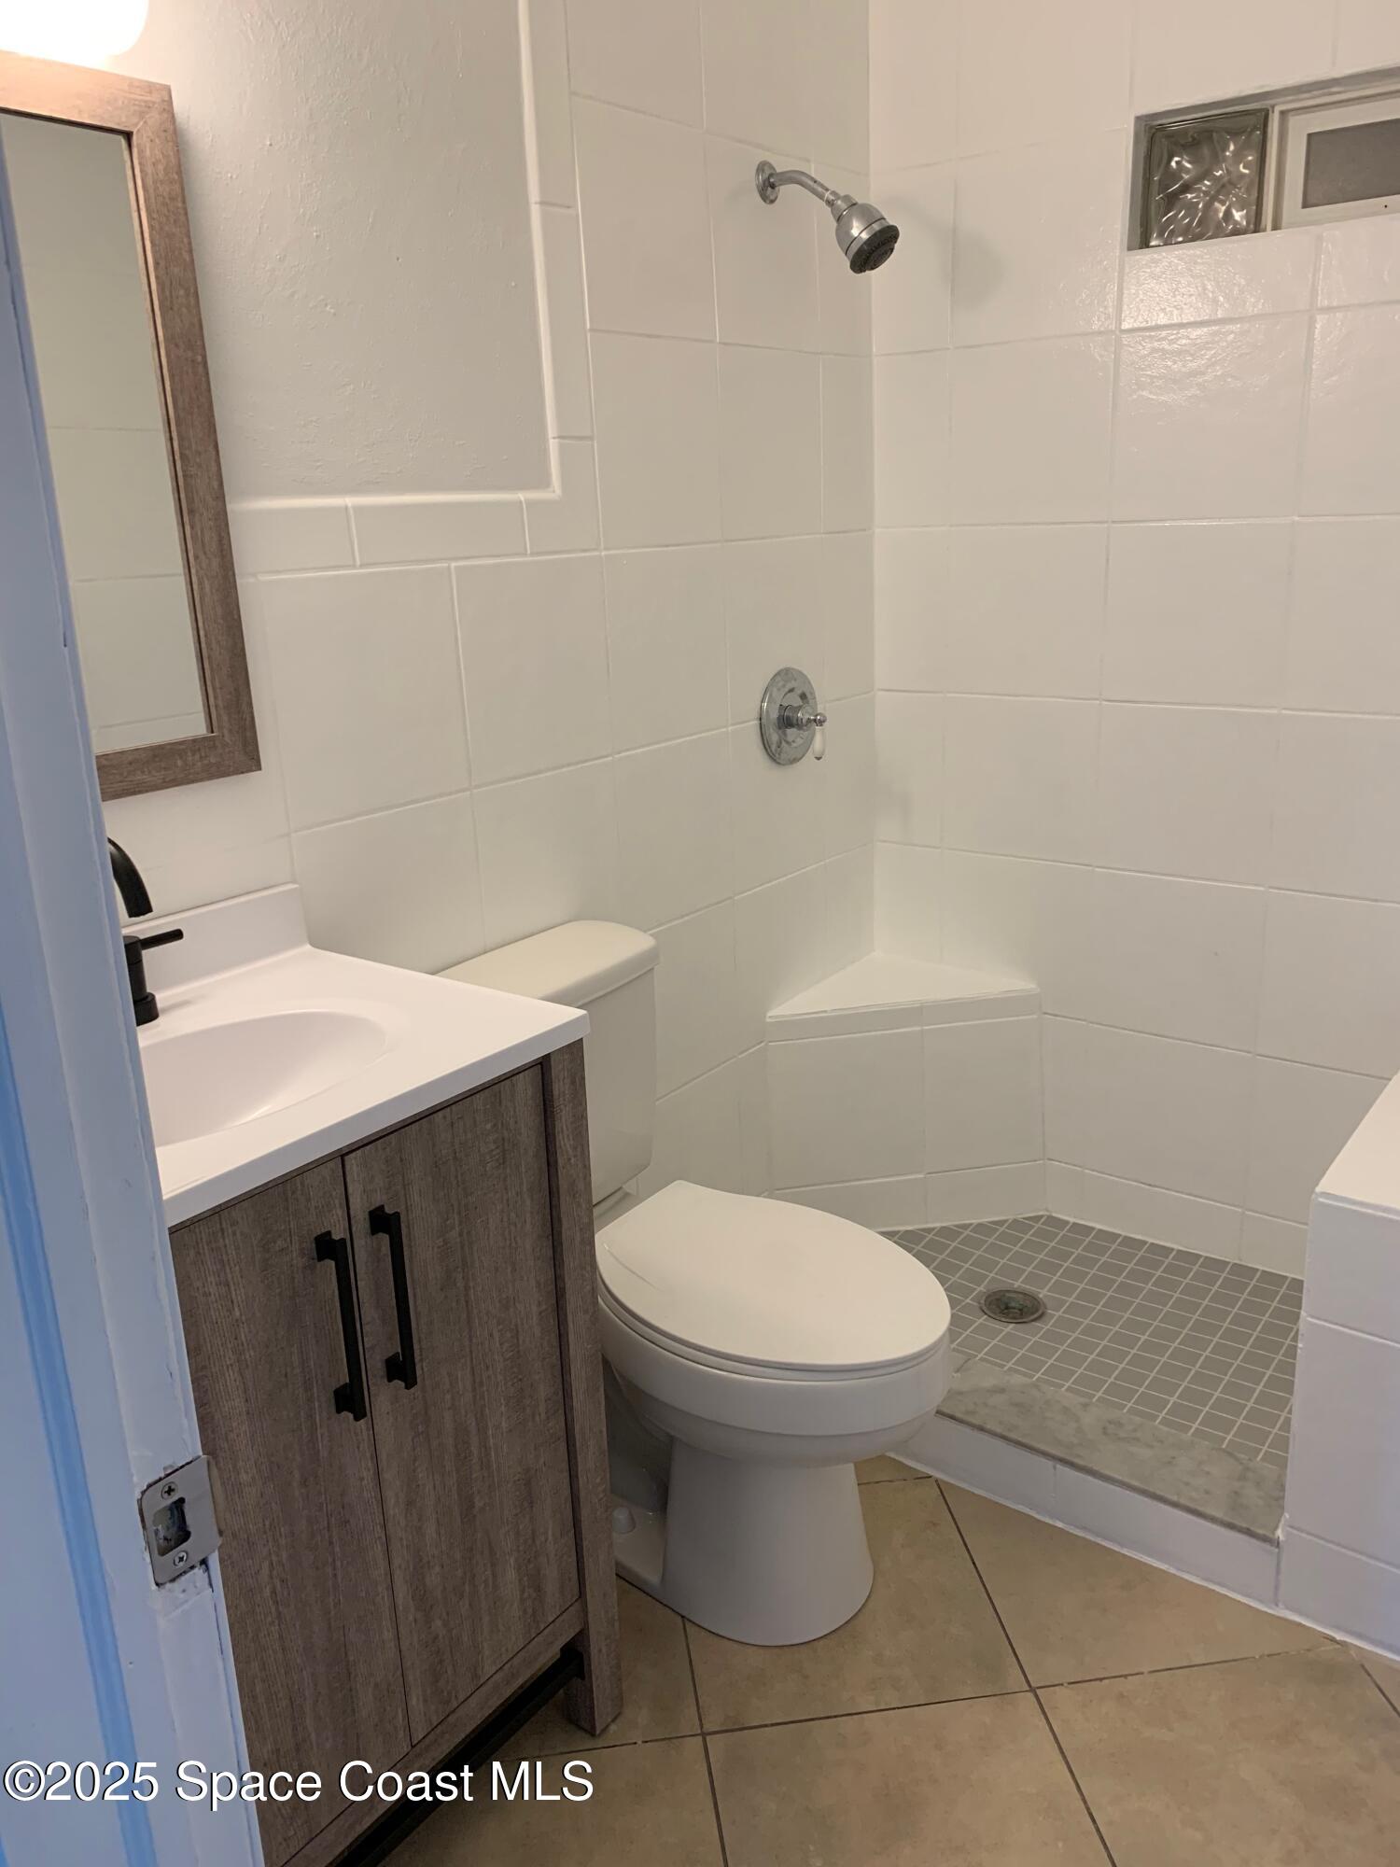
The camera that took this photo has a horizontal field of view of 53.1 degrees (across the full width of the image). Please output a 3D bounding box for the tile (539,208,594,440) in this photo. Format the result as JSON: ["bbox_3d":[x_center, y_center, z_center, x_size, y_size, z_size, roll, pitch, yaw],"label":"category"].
[{"bbox_3d":[-0.193,-0.853,1.969,0.011,0.300,0.091,11,21,37],"label":"tile"}]

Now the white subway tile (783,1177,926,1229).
[{"bbox_3d":[0.292,0.544,2.778,0.316,0.111,0.010,-5,17,-9],"label":"white subway tile"}]

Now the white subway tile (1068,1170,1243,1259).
[{"bbox_3d":[0.876,0.545,2.671,0.304,0.133,0.010,10,21,36],"label":"white subway tile"}]

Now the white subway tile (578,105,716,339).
[{"bbox_3d":[-0.079,-1.043,2.073,0.010,0.302,0.298,11,21,37],"label":"white subway tile"}]

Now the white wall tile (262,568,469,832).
[{"bbox_3d":[-0.418,-0.306,1.791,0.010,0.302,0.298,10,21,36],"label":"white wall tile"}]

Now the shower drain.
[{"bbox_3d":[0.566,0.675,2.525,0.115,0.012,0.115,-2,17,1],"label":"shower drain"}]

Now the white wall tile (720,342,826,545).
[{"bbox_3d":[0.122,-0.833,2.393,0.010,0.302,0.305,10,21,36],"label":"white wall tile"}]

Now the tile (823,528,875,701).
[{"bbox_3d":[0.278,-0.596,2.638,0.010,0.302,0.181,10,21,36],"label":"tile"}]

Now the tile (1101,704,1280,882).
[{"bbox_3d":[0.845,-0.243,2.447,0.305,0.302,0.010,11,21,37],"label":"tile"}]

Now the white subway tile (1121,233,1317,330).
[{"bbox_3d":[0.817,-1.031,2.222,0.305,0.113,0.010,10,21,36],"label":"white subway tile"}]

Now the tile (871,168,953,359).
[{"bbox_3d":[0.372,-1.170,2.448,0.157,0.295,0.010,10,21,36],"label":"tile"}]

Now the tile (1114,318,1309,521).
[{"bbox_3d":[0.826,-0.830,2.284,0.305,0.302,0.010,10,21,36],"label":"tile"}]

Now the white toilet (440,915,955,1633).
[{"bbox_3d":[0.007,0.475,1.872,0.716,0.805,0.435,10,21,36],"label":"white toilet"}]

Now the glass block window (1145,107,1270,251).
[{"bbox_3d":[0.812,-1.185,2.209,0.195,0.187,0.080,10,21,36],"label":"glass block window"}]

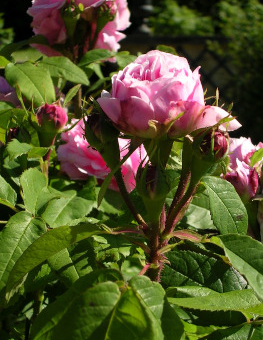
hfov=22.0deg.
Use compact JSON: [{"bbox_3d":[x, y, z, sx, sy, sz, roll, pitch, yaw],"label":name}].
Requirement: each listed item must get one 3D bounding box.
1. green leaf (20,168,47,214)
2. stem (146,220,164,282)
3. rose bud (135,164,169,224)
[{"bbox_3d":[-0.064,0.014,0.440,0.019,0.008,0.036,4,51,-4],"label":"green leaf"},{"bbox_3d":[0.015,0.051,0.430,0.010,0.038,0.010,2,12,0],"label":"stem"},{"bbox_3d":[0.013,0.013,0.385,0.019,0.033,0.019,0,14,0],"label":"rose bud"}]

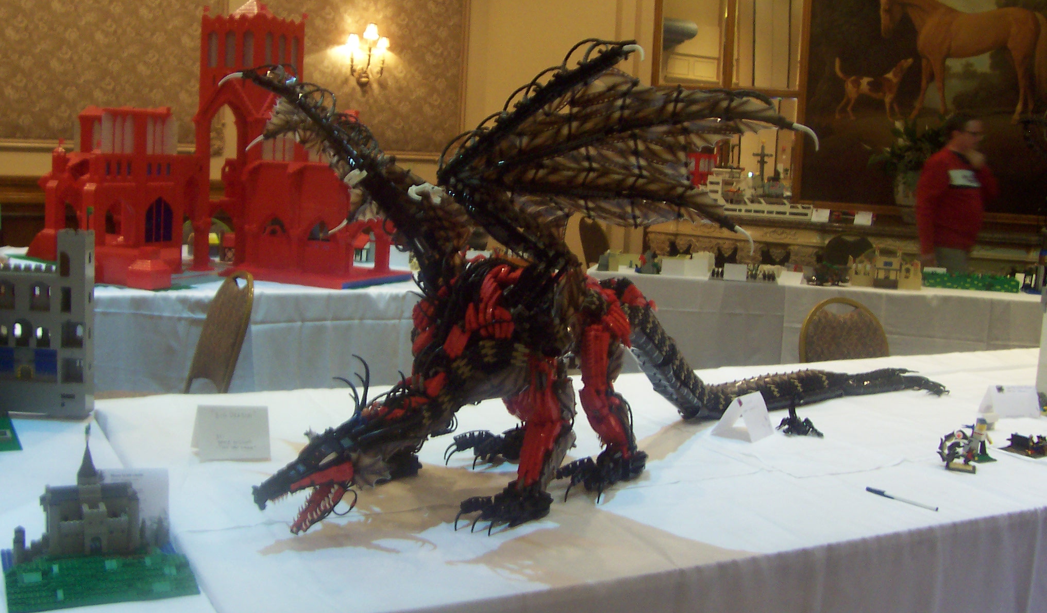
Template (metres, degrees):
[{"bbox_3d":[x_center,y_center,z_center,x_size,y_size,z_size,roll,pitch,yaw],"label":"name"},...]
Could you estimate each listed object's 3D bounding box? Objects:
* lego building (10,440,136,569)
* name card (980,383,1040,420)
[{"bbox_3d":[-0.635,0.266,1.583,0.185,0.165,0.110,-1,7,-27],"label":"lego building"},{"bbox_3d":[1.286,0.249,2.951,0.147,0.083,0.075,1,7,-12],"label":"name card"}]

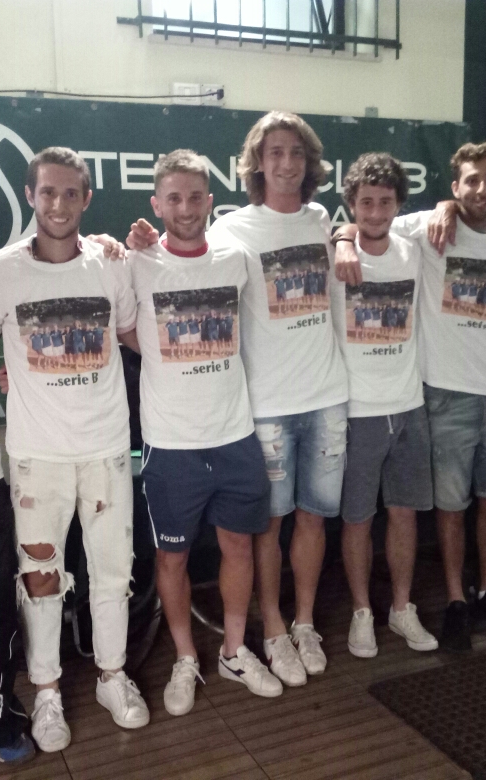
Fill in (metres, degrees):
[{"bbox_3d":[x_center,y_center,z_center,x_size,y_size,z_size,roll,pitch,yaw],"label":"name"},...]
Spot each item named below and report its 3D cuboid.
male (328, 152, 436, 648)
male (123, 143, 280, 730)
[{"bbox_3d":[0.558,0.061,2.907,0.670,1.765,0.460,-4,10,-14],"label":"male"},{"bbox_3d":[-0.171,0.148,2.544,0.770,1.746,0.480,-5,10,-19],"label":"male"}]

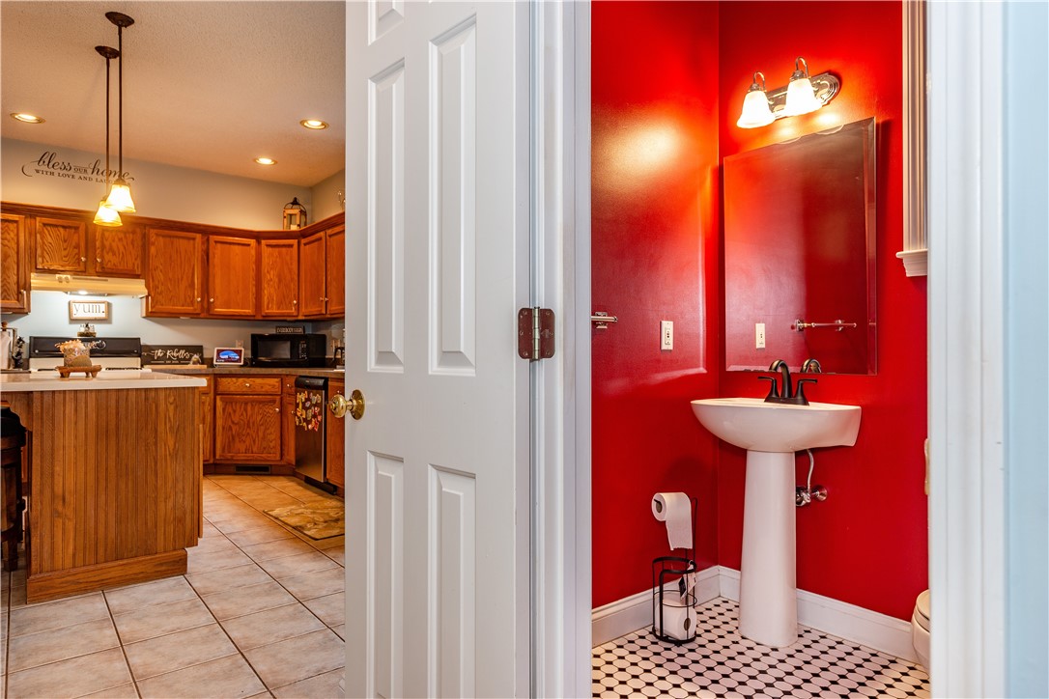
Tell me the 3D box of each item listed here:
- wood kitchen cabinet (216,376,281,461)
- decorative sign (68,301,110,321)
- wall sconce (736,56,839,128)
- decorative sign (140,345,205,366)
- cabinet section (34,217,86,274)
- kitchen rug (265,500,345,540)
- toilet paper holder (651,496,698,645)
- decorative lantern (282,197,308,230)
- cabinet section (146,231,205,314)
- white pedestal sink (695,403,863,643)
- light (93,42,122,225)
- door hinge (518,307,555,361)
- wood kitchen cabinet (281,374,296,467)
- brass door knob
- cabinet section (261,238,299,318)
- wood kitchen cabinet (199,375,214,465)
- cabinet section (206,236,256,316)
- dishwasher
[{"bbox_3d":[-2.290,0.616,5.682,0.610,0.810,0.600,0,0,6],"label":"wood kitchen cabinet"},{"bbox_3d":[-3.663,-0.326,5.399,0.272,0.147,0.030,0,0,-39],"label":"decorative sign"},{"bbox_3d":[0.976,-0.983,2.430,0.222,0.200,0.330,0,0,-39],"label":"wall sconce"},{"bbox_3d":[-3.158,0.067,5.758,0.499,0.209,0.025,0,0,-39],"label":"decorative sign"},{"bbox_3d":[-3.712,-0.812,5.135,0.359,0.430,0.326,0,0,-38],"label":"cabinet section"},{"bbox_3d":[-1.250,1.062,4.066,0.500,0.014,0.850,0,-1,-41],"label":"kitchen rug"},{"bbox_3d":[0.560,0.803,2.386,0.170,0.510,0.170,0,0,0],"label":"toilet paper holder"},{"bbox_3d":[-2.167,-1.256,6.084,0.160,0.370,0.160,0,0,6],"label":"decorative lantern"},{"bbox_3d":[-3.086,-0.646,5.628,0.450,0.757,0.326,0,0,-38],"label":"cabinet section"},{"bbox_3d":[0.917,0.640,2.383,0.378,0.861,0.500,0,0,-39],"label":"white pedestal sink"},{"bbox_3d":[-2.322,-1.180,3.573,0.135,0.960,0.135,0,0,-39],"label":"light"},{"bbox_3d":[0.022,-0.026,1.131,0.086,0.090,0.014,0,0,-44],"label":"door hinge"},{"bbox_3d":[-1.711,0.614,5.469,0.600,0.810,0.230,0,-1,-38],"label":"wood kitchen cabinet"},{"bbox_3d":[-0.406,0.126,1.447,0.066,0.068,0.068,0,-1,-43],"label":"brass door knob"},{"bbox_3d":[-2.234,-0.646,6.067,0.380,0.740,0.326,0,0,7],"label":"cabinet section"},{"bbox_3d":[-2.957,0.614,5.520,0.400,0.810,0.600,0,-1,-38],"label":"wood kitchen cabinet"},{"bbox_3d":[-2.727,-0.647,5.912,0.441,0.748,0.326,0,0,-38],"label":"cabinet section"},{"bbox_3d":[-1.408,0.642,5.077,0.600,0.870,0.600,0,-1,-38],"label":"dishwasher"}]

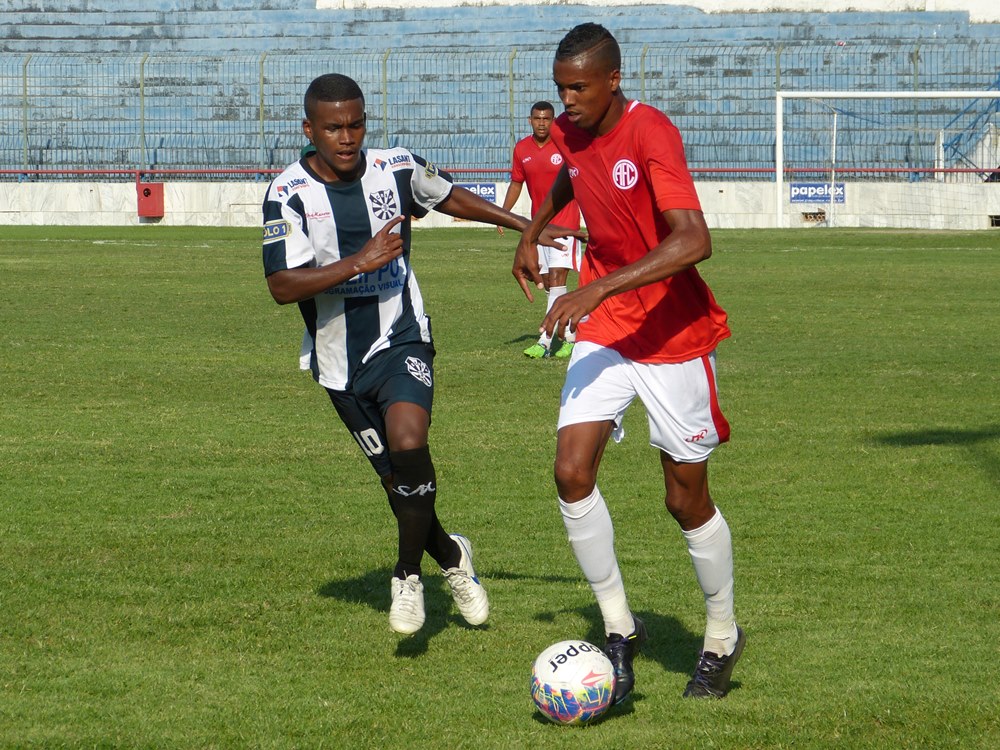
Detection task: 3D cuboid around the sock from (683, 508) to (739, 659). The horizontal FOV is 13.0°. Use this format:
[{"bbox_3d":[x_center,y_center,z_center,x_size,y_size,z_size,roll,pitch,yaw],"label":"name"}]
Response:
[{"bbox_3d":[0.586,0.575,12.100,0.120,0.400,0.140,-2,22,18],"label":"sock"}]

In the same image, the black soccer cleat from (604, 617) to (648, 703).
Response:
[{"bbox_3d":[0.342,0.777,11.950,0.100,0.110,0.285,0,28,9],"label":"black soccer cleat"}]

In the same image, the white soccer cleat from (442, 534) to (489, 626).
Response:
[{"bbox_3d":[-0.107,0.636,13.600,0.100,0.280,0.110,-16,-40,3],"label":"white soccer cleat"}]

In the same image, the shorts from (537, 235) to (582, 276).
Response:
[{"bbox_3d":[0.423,-0.899,31.200,0.340,0.400,0.260,1,3,22],"label":"shorts"}]

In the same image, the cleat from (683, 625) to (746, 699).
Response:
[{"bbox_3d":[0.590,0.788,12.080,0.100,0.110,0.285,1,23,22],"label":"cleat"}]

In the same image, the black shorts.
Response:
[{"bbox_3d":[-0.362,0.080,13.300,0.360,0.430,0.360,2,3,-3],"label":"black shorts"}]

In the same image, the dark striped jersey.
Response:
[{"bbox_3d":[-0.436,-0.321,13.250,0.520,0.690,0.310,-6,11,7],"label":"dark striped jersey"}]

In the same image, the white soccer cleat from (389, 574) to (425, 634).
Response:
[{"bbox_3d":[-0.276,0.677,12.950,0.100,0.110,0.280,0,15,-2],"label":"white soccer cleat"}]

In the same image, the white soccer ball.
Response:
[{"bbox_3d":[0.191,0.800,11.400,0.220,0.220,0.220,0,3,0],"label":"white soccer ball"}]

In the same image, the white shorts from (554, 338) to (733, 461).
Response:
[{"bbox_3d":[0.393,0.045,12.020,0.420,0.400,0.330,0,7,25],"label":"white shorts"}]

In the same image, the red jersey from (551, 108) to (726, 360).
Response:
[{"bbox_3d":[0.383,-0.391,11.970,0.450,0.690,0.320,4,20,42],"label":"red jersey"}]

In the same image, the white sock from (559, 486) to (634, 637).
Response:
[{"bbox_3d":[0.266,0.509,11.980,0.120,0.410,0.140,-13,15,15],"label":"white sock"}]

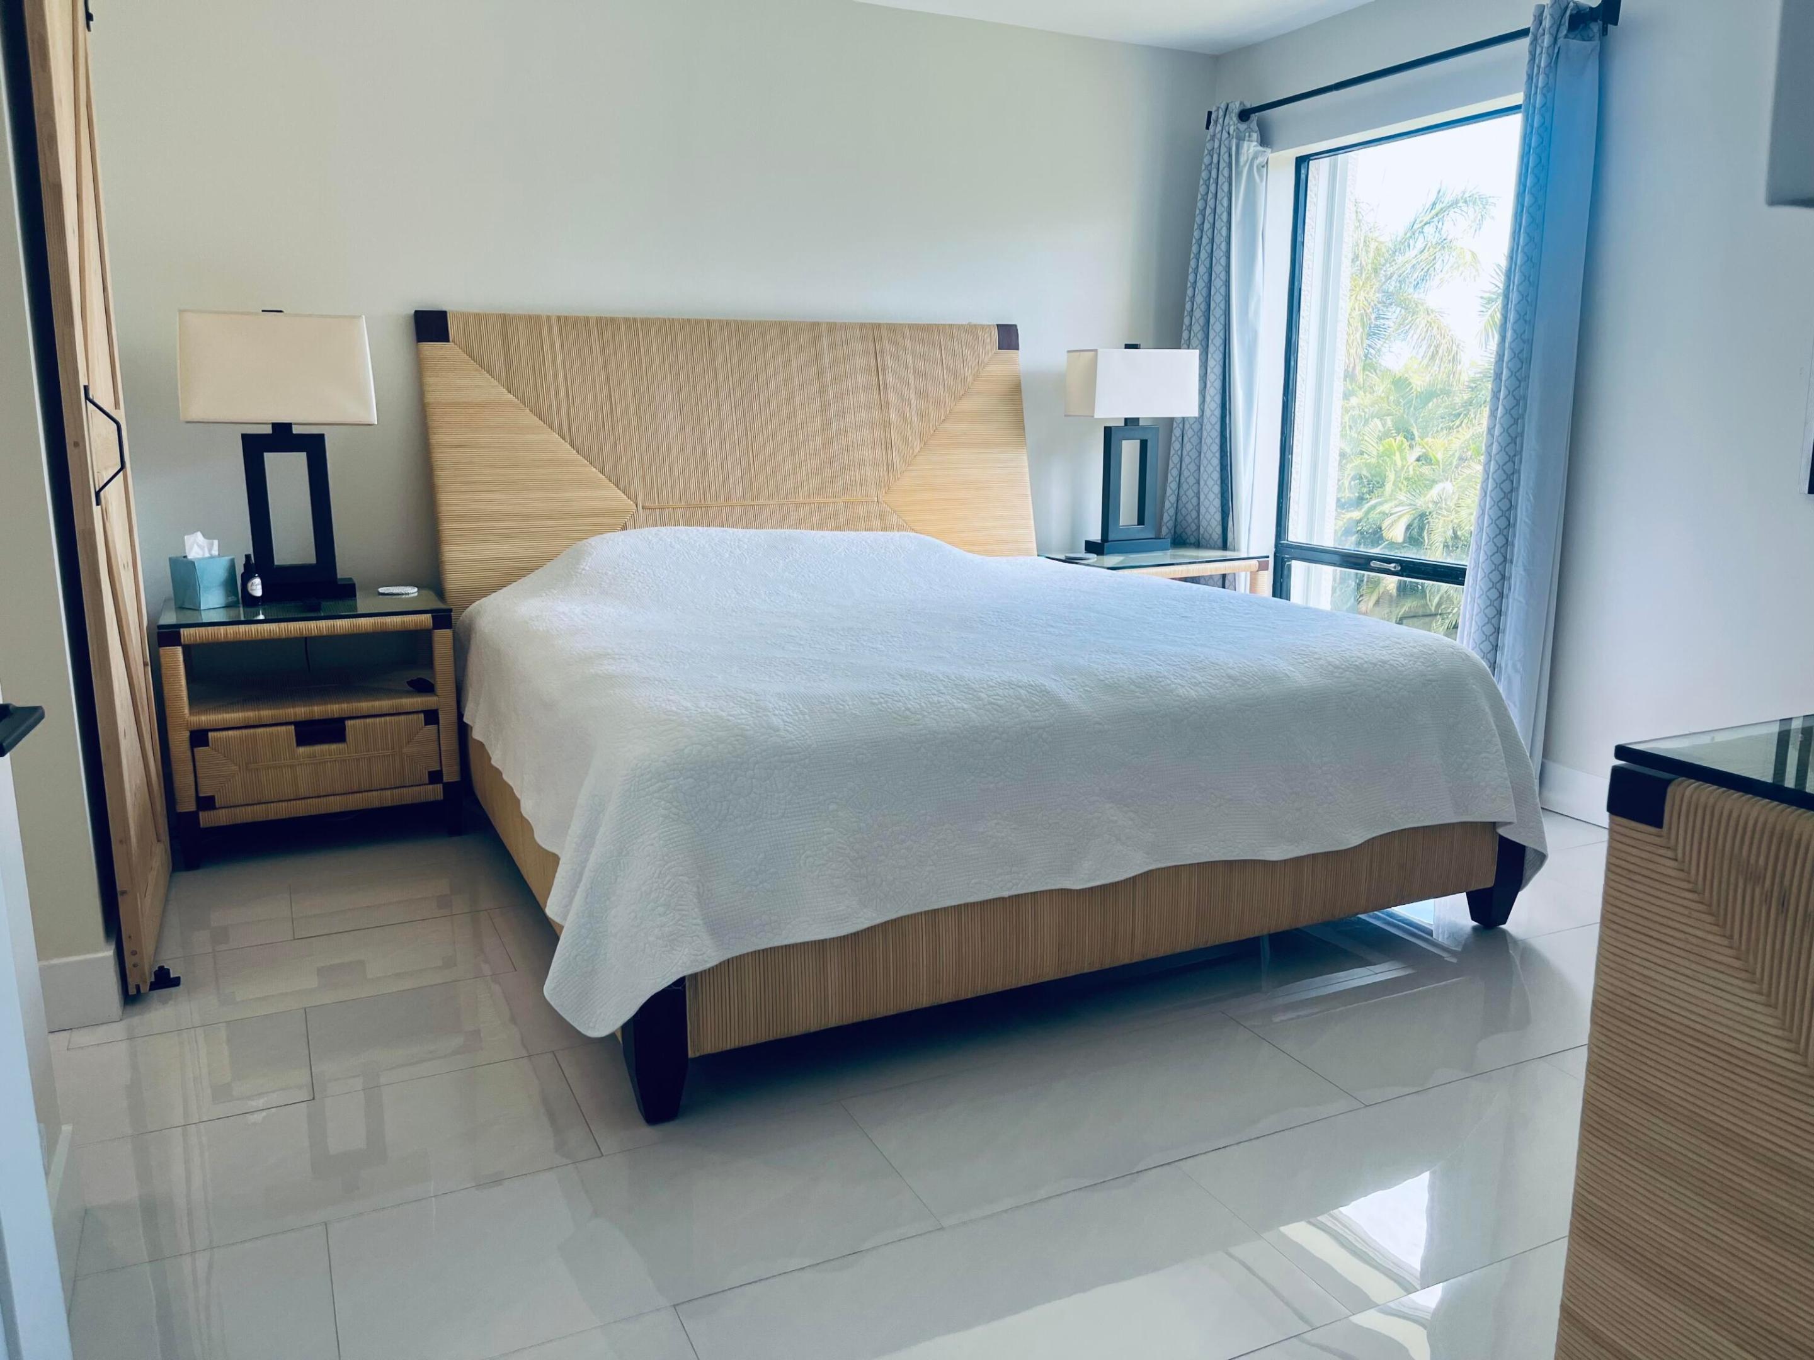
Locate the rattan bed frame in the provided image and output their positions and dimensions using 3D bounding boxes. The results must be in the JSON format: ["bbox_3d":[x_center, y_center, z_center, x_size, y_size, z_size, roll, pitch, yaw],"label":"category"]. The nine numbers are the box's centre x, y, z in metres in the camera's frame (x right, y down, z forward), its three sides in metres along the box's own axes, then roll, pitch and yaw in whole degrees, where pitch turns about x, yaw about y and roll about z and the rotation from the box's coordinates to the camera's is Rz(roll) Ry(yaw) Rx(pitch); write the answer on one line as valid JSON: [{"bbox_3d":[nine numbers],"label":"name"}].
[{"bbox_3d":[-0.017,-0.258,3.538,2.130,1.445,2.350,-5,13,-25],"label":"rattan bed frame"}]

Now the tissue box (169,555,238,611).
[{"bbox_3d":[-1.894,-0.262,3.680,0.112,0.130,0.112,7,13,30],"label":"tissue box"}]

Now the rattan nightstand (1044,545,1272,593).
[{"bbox_3d":[0.894,-0.130,4.932,0.695,0.638,0.475,-5,13,-25],"label":"rattan nightstand"}]

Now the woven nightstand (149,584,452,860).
[{"bbox_3d":[-1.627,0.113,3.757,0.695,0.638,0.475,-5,13,-25],"label":"woven nightstand"}]

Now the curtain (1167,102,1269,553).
[{"bbox_3d":[1.134,-0.967,5.077,0.210,2.160,0.390,-5,13,-25],"label":"curtain"}]

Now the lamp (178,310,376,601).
[{"bbox_3d":[-1.718,-0.616,3.769,0.475,0.786,0.215,-5,13,-25],"label":"lamp"}]

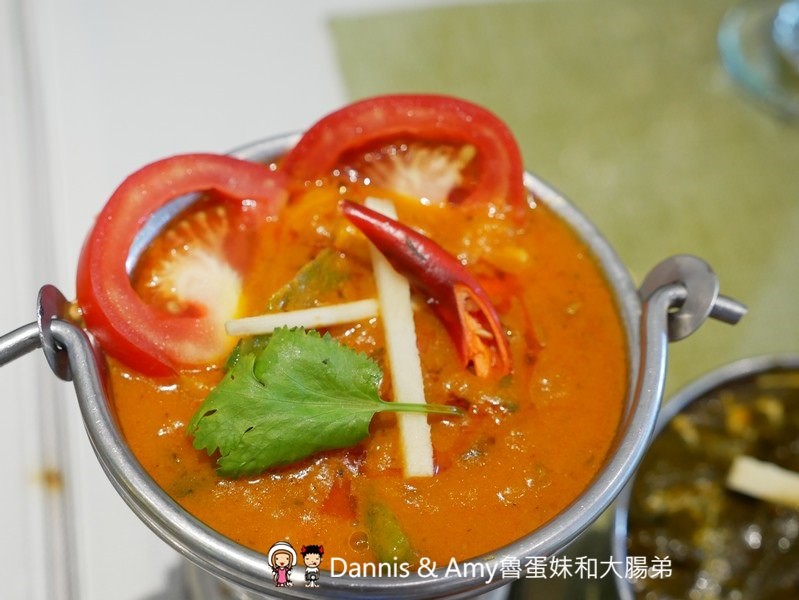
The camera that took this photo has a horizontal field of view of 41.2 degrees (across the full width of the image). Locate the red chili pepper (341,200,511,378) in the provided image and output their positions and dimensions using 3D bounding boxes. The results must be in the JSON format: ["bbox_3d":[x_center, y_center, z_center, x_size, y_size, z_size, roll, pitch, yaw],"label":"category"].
[{"bbox_3d":[0.008,-0.004,0.256,0.016,0.017,0.059,-28,62,-24],"label":"red chili pepper"}]

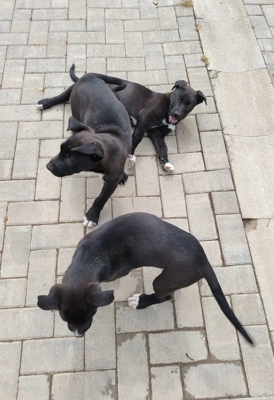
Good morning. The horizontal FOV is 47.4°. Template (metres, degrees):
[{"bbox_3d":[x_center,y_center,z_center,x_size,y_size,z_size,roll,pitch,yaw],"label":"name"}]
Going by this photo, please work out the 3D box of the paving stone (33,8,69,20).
[{"bbox_3d":[-0.495,-1.043,1.805,0.202,0.060,0.101,-4,64,-3],"label":"paving stone"}]

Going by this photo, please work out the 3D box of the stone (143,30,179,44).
[{"bbox_3d":[0.131,-0.886,1.743,0.200,0.060,0.099,-3,64,-3],"label":"stone"}]

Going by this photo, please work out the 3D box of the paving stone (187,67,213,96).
[{"bbox_3d":[0.316,-0.586,1.601,0.099,0.060,0.200,-3,64,-3],"label":"paving stone"}]

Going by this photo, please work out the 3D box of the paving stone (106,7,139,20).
[{"bbox_3d":[-0.082,-1.043,1.792,0.199,0.060,0.098,-3,64,-3],"label":"paving stone"}]

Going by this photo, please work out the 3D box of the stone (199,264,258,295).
[{"bbox_3d":[0.322,0.299,1.141,0.199,0.060,0.098,-3,64,-3],"label":"stone"}]

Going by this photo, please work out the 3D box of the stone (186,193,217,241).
[{"bbox_3d":[0.257,0.076,1.275,0.099,0.060,0.200,-2,64,-2],"label":"stone"}]

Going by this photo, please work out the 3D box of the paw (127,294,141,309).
[{"bbox_3d":[-0.005,0.351,1.079,0.050,0.032,0.042,-10,64,-6],"label":"paw"}]

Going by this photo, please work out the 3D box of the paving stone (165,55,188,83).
[{"bbox_3d":[0.200,-0.648,1.605,0.098,0.060,0.199,-3,64,-3],"label":"paving stone"}]

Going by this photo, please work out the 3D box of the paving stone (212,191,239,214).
[{"bbox_3d":[0.360,0.024,1.299,0.101,0.060,0.101,-4,64,-3],"label":"paving stone"}]

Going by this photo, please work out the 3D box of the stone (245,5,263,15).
[{"bbox_3d":[0.688,-1.106,1.862,0.100,0.060,0.100,-2,64,-2],"label":"stone"}]

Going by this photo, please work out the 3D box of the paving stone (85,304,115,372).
[{"bbox_3d":[-0.125,0.463,1.073,0.101,0.060,0.202,-2,64,-2],"label":"paving stone"}]

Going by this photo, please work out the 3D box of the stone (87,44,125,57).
[{"bbox_3d":[-0.163,-0.766,1.653,0.199,0.060,0.098,-3,64,-3],"label":"stone"}]

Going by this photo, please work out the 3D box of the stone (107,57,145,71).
[{"bbox_3d":[-0.057,-0.692,1.642,0.202,0.060,0.101,-2,64,-2],"label":"stone"}]

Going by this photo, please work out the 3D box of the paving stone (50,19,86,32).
[{"bbox_3d":[-0.388,-0.958,1.764,0.200,0.060,0.099,-3,64,-3],"label":"paving stone"}]

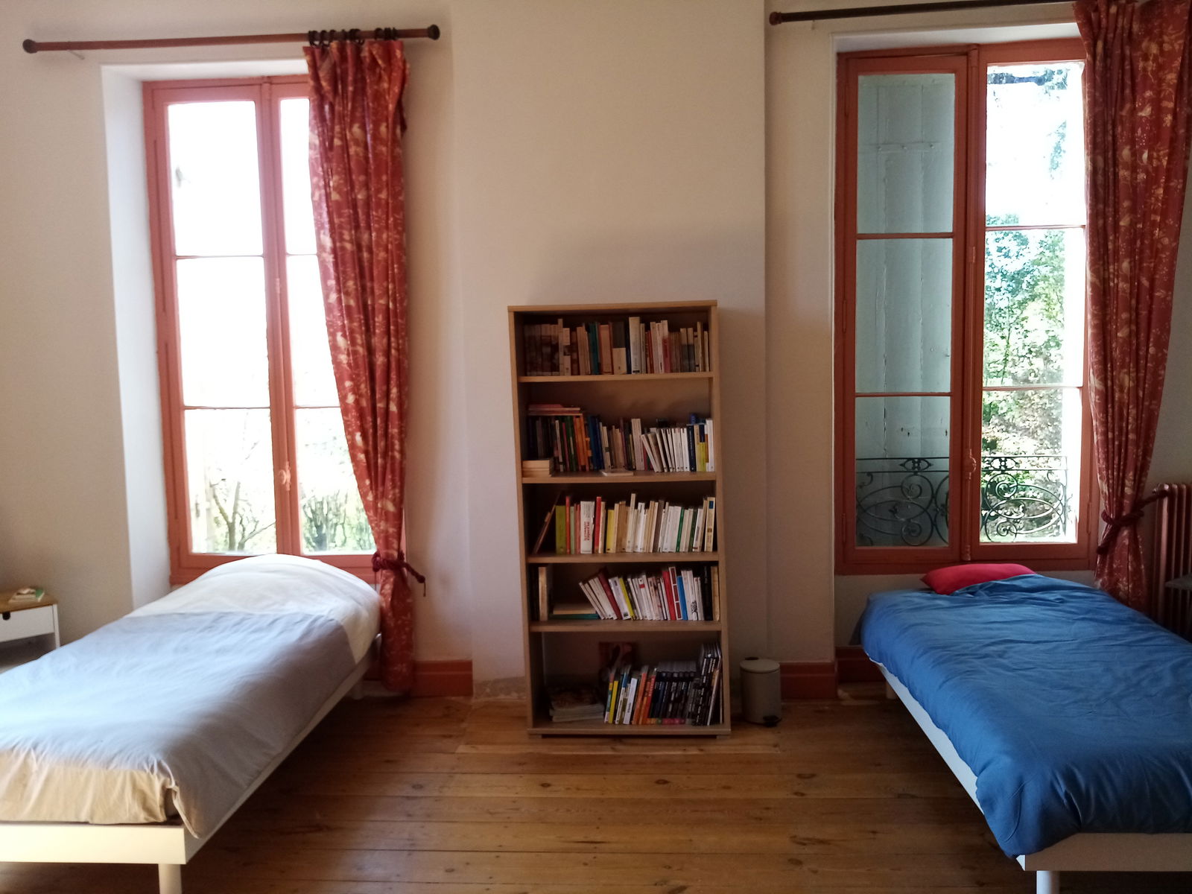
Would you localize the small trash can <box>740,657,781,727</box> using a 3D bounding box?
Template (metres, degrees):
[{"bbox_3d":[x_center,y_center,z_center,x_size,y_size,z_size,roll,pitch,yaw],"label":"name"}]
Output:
[{"bbox_3d":[0.729,1.069,3.922,0.173,0.237,0.200,-2,5,-16],"label":"small trash can"}]

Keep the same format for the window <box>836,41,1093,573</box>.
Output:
[{"bbox_3d":[1.744,-0.618,4.227,1.224,2.450,0.090,-1,5,3],"label":"window"}]

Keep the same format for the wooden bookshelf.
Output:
[{"bbox_3d":[0.111,0.304,3.831,0.843,1.798,0.340,-1,5,3],"label":"wooden bookshelf"}]

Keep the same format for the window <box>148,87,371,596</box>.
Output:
[{"bbox_3d":[-1.553,-0.543,4.418,1.229,2.465,0.090,-1,5,3],"label":"window"}]

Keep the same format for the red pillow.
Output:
[{"bbox_3d":[1.794,0.611,3.976,0.580,0.140,0.460,-1,5,3],"label":"red pillow"}]

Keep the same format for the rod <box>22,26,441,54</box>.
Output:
[{"bbox_3d":[-1.629,-1.807,3.974,1.894,0.065,0.065,-1,5,3],"label":"rod"}]

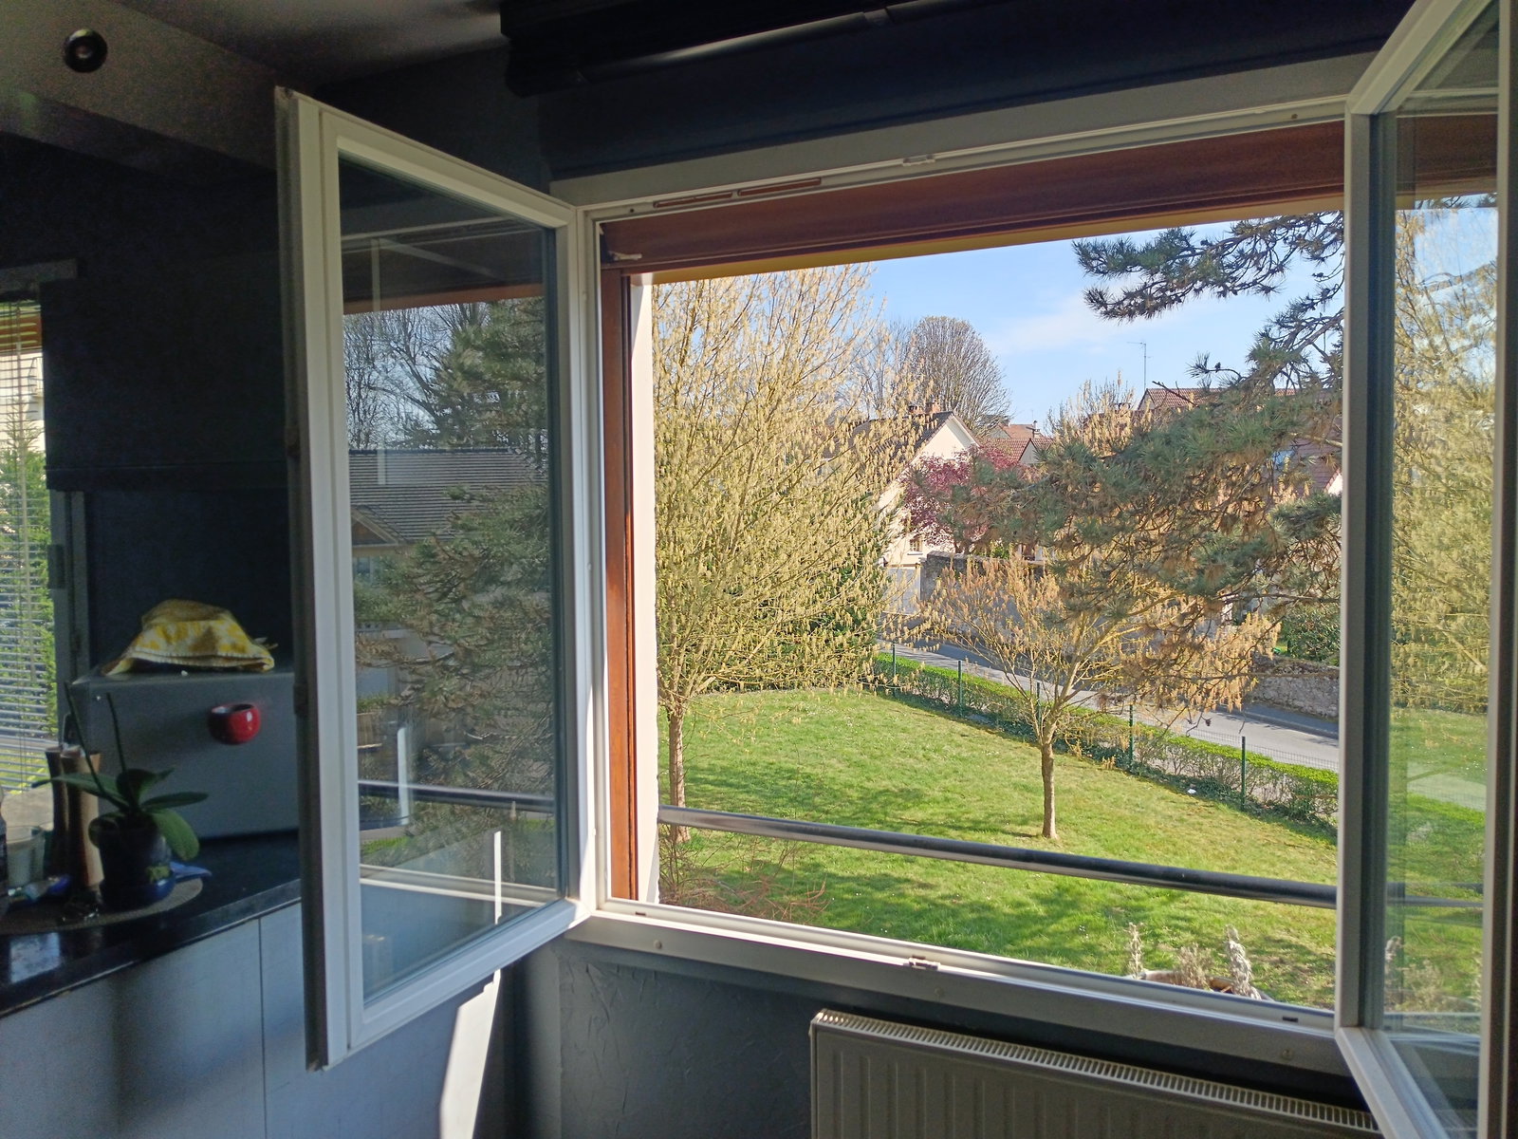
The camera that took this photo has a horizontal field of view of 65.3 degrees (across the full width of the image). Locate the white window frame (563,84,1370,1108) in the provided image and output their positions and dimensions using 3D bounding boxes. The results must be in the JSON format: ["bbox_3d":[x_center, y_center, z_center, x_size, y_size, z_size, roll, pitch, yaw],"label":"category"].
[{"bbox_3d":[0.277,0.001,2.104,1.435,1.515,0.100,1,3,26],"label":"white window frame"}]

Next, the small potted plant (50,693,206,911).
[{"bbox_3d":[-1.016,0.354,1.893,0.250,0.345,0.200,-2,3,-28],"label":"small potted plant"}]

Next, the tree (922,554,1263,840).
[{"bbox_3d":[4.576,1.746,16.287,4.600,3.950,4.400,0,3,14],"label":"tree"}]

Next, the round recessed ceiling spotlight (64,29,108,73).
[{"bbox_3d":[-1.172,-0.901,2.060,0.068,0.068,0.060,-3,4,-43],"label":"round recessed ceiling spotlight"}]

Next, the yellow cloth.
[{"bbox_3d":[-1.152,0.128,2.397,0.330,0.135,0.230,-2,3,-23],"label":"yellow cloth"}]

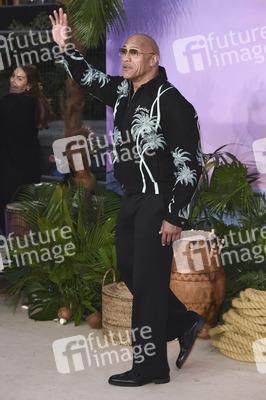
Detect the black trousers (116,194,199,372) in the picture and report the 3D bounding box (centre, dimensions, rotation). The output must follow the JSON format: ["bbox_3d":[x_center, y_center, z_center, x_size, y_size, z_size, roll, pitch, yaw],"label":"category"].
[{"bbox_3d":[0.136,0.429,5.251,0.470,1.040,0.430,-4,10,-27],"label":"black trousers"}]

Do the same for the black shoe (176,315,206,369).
[{"bbox_3d":[0.286,0.768,5.220,0.115,0.325,0.115,28,-8,-5],"label":"black shoe"}]

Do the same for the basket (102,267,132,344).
[{"bbox_3d":[0.003,0.672,6.056,0.390,0.440,0.390,0,8,0],"label":"basket"}]

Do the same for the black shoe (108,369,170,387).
[{"bbox_3d":[0.036,0.928,5.050,0.325,0.115,0.115,-2,7,-14],"label":"black shoe"}]

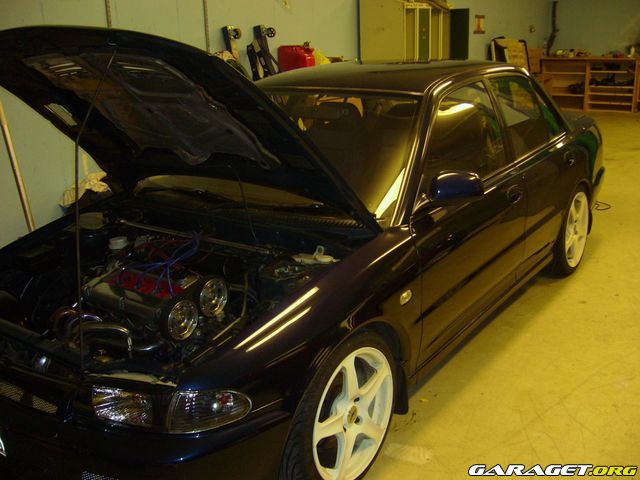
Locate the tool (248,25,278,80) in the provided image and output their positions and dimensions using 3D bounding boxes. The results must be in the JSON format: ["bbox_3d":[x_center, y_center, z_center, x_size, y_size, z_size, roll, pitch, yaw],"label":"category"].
[{"bbox_3d":[-0.522,-1.686,5.880,0.220,0.500,0.170,10,22,37],"label":"tool"}]

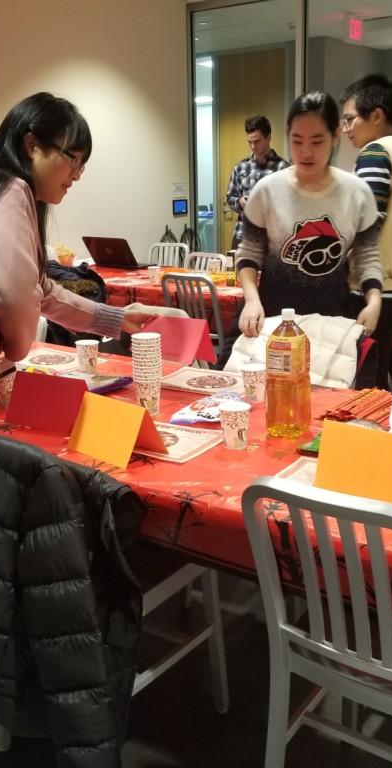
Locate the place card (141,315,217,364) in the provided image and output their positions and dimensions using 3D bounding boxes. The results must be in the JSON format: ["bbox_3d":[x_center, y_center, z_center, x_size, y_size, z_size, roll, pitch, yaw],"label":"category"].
[{"bbox_3d":[-0.051,-0.133,2.248,0.210,0.124,0.128,11,9,38],"label":"place card"}]

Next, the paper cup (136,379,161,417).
[{"bbox_3d":[-0.131,0.033,2.099,0.079,0.101,0.079,-1,14,0],"label":"paper cup"}]

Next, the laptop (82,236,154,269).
[{"bbox_3d":[-0.590,-1.018,5.973,0.380,0.235,0.385,7,16,29],"label":"laptop"}]

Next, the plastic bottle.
[{"bbox_3d":[0.222,-0.027,1.863,0.107,0.310,0.105,9,17,35],"label":"plastic bottle"}]

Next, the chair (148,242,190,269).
[{"bbox_3d":[-0.333,-0.789,6.795,0.410,0.860,0.500,5,16,25],"label":"chair"}]

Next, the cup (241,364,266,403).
[{"bbox_3d":[0.173,0.001,2.238,0.080,0.096,0.080,-1,14,0],"label":"cup"}]

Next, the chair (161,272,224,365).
[{"bbox_3d":[0.081,-0.297,4.952,0.410,0.860,0.500,7,16,31],"label":"chair"}]

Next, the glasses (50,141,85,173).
[{"bbox_3d":[-0.335,-0.555,1.820,0.140,0.045,0.140,30,22,10],"label":"glasses"}]

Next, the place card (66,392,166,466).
[{"bbox_3d":[-0.187,0.099,1.794,0.220,0.127,0.128,12,20,43],"label":"place card"}]

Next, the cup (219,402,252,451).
[{"bbox_3d":[0.093,0.104,1.828,0.080,0.096,0.080,-1,14,0],"label":"cup"}]

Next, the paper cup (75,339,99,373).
[{"bbox_3d":[-0.372,-0.091,2.608,0.080,0.096,0.080,-1,14,0],"label":"paper cup"}]

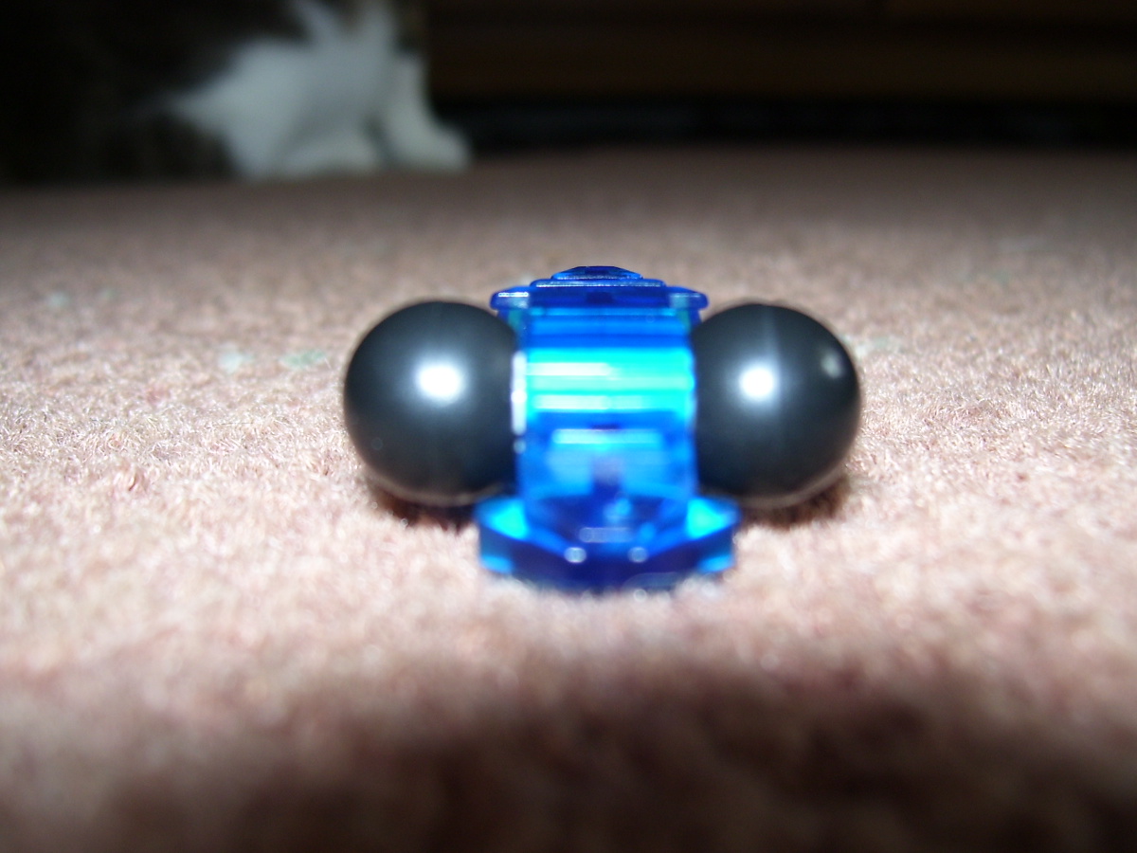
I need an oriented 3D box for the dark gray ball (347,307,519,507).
[{"bbox_3d":[-0.010,-0.002,0.094,0.017,0.017,0.017,0,14,0],"label":"dark gray ball"}]

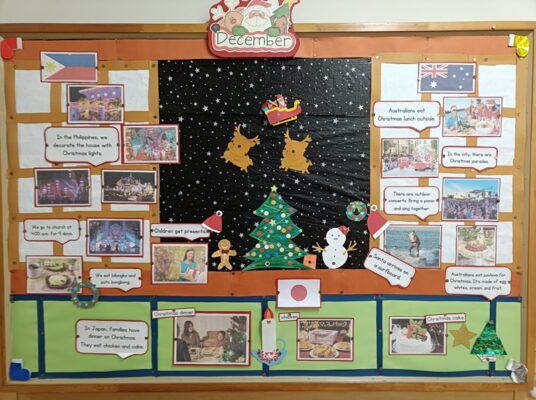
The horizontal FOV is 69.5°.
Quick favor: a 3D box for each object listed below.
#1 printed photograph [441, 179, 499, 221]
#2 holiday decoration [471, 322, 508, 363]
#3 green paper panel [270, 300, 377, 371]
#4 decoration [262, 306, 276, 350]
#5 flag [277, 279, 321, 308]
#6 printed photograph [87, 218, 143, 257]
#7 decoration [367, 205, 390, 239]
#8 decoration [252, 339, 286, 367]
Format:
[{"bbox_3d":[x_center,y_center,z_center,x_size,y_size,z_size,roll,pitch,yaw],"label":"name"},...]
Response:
[{"bbox_3d":[0.727,-0.001,1.377,0.204,0.154,0.008,1,2,0],"label":"printed photograph"},{"bbox_3d":[0.769,0.491,1.344,0.130,0.146,0.012,0,2,0],"label":"holiday decoration"},{"bbox_3d":[0.192,0.474,1.344,0.376,0.245,0.006,0,2,0],"label":"green paper panel"},{"bbox_3d":[0.006,0.448,1.344,0.050,0.156,0.012,0,2,0],"label":"decoration"},{"bbox_3d":[0.105,0.318,1.308,0.153,0.103,0.008,0,2,0],"label":"flag"},{"bbox_3d":[-0.545,0.136,1.381,0.202,0.137,0.008,1,2,0],"label":"printed photograph"},{"bbox_3d":[0.373,0.074,1.298,0.079,0.117,0.010,0,2,0],"label":"decoration"},{"bbox_3d":[0.005,0.521,1.314,0.116,0.097,0.010,0,2,0],"label":"decoration"}]

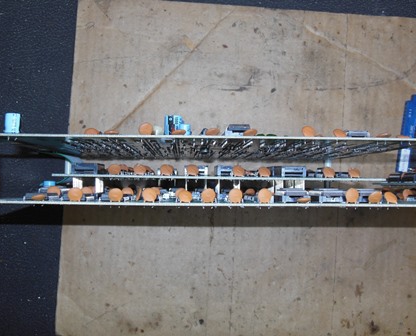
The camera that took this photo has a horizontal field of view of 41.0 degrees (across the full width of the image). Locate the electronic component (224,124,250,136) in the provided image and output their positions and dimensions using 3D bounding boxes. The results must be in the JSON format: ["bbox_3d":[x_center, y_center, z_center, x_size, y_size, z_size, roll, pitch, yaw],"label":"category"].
[{"bbox_3d":[0.018,-0.022,0.363,0.016,0.033,0.008,1,89,-3],"label":"electronic component"}]

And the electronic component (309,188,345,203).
[{"bbox_3d":[0.077,0.018,0.360,0.016,0.033,0.007,1,89,-3],"label":"electronic component"}]

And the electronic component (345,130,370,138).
[{"bbox_3d":[0.097,-0.020,0.378,0.016,0.033,0.007,1,89,-3],"label":"electronic component"}]

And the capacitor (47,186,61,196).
[{"bbox_3d":[-0.100,0.017,0.362,0.009,0.003,0.008,1,89,-3],"label":"capacitor"}]

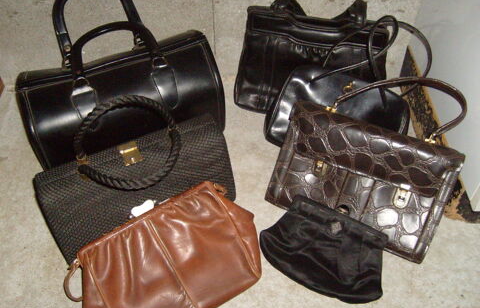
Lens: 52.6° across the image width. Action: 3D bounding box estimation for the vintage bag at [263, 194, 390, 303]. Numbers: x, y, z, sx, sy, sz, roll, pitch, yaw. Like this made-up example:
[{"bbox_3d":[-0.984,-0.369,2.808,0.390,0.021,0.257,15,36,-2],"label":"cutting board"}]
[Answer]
[{"bbox_3d":[0.149,0.168,0.835,0.214,0.039,0.122,24,82,20],"label":"vintage bag"}]

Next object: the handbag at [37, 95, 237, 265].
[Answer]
[{"bbox_3d":[-0.196,0.022,0.884,0.327,0.210,0.083,-20,13,-17],"label":"handbag"}]

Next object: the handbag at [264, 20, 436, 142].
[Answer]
[{"bbox_3d":[0.228,-0.134,1.007,0.292,0.229,0.088,13,19,11],"label":"handbag"}]

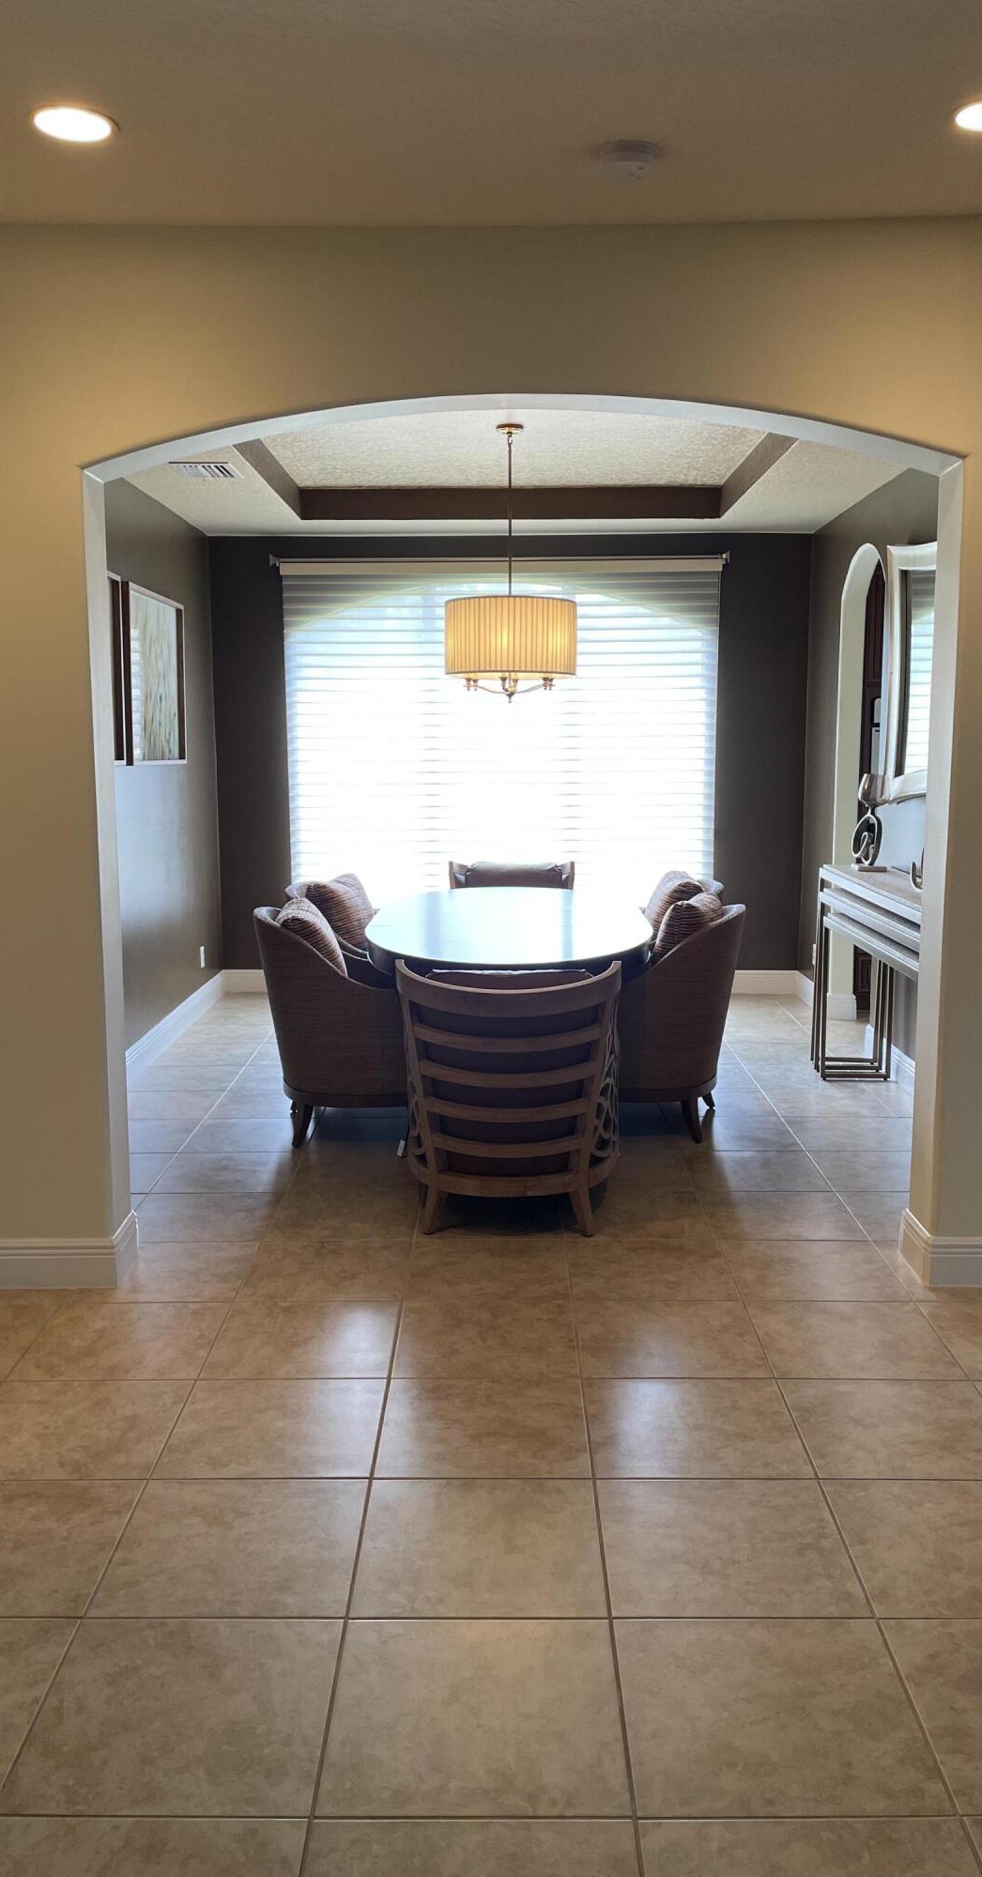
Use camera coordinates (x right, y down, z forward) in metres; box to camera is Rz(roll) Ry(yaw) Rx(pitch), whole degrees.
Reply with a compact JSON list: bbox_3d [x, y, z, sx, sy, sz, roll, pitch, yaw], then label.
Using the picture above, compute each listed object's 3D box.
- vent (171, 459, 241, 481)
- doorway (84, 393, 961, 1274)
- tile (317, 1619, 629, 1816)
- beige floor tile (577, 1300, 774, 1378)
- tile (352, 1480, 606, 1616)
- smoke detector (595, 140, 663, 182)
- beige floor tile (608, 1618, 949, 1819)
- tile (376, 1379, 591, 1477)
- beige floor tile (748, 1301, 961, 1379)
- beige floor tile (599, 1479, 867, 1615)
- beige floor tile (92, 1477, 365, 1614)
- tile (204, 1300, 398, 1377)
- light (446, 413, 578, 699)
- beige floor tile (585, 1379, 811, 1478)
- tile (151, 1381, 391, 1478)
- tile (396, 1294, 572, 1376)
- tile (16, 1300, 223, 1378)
[{"bbox_3d":[-1.245,-2.052,6.216,0.247,0.020,0.375,0,8,1],"label":"vent"},{"bbox_3d":[0.084,-0.225,3.888,2.273,2.393,0.212,0,8,0],"label":"doorway"},{"bbox_3d":[-0.022,1.226,2.238,0.457,0.012,0.457,0,8,0],"label":"tile"},{"bbox_3d":[0.451,1.028,3.606,0.457,0.012,0.457,0,8,0],"label":"beige floor tile"},{"bbox_3d":[-0.018,1.141,2.651,0.450,0.010,0.450,0,8,1],"label":"tile"},{"bbox_3d":[0.298,-1.679,3.060,0.137,0.050,0.137,0,8,1],"label":"smoke detector"},{"bbox_3d":[0.436,1.206,2.202,0.455,0.010,0.455,0,8,1],"label":"beige floor tile"},{"bbox_3d":[-0.014,1.076,3.101,0.450,0.010,0.450,0,8,1],"label":"tile"},{"bbox_3d":[0.904,1.011,3.551,0.455,0.010,0.455,0,8,1],"label":"beige floor tile"},{"bbox_3d":[0.436,1.139,2.647,0.450,0.010,0.450,0,8,1],"label":"beige floor tile"},{"bbox_3d":[-0.479,1.159,2.688,0.455,0.012,0.451,0,8,0],"label":"beige floor tile"},{"bbox_3d":[-0.464,1.014,3.555,0.450,0.010,0.450,0,8,1],"label":"tile"},{"bbox_3d":[0.082,-1.549,5.852,0.550,1.110,0.550,0,8,0],"label":"light"},{"bbox_3d":[0.447,1.093,3.149,0.457,0.012,0.457,0,8,0],"label":"beige floor tile"},{"bbox_3d":[-0.471,1.080,3.112,0.455,0.010,0.455,0,8,1],"label":"tile"},{"bbox_3d":[-0.010,1.014,3.559,0.455,0.010,0.455,0,8,1],"label":"tile"},{"bbox_3d":[-0.932,1.028,3.591,0.455,0.012,0.451,0,8,0],"label":"tile"}]

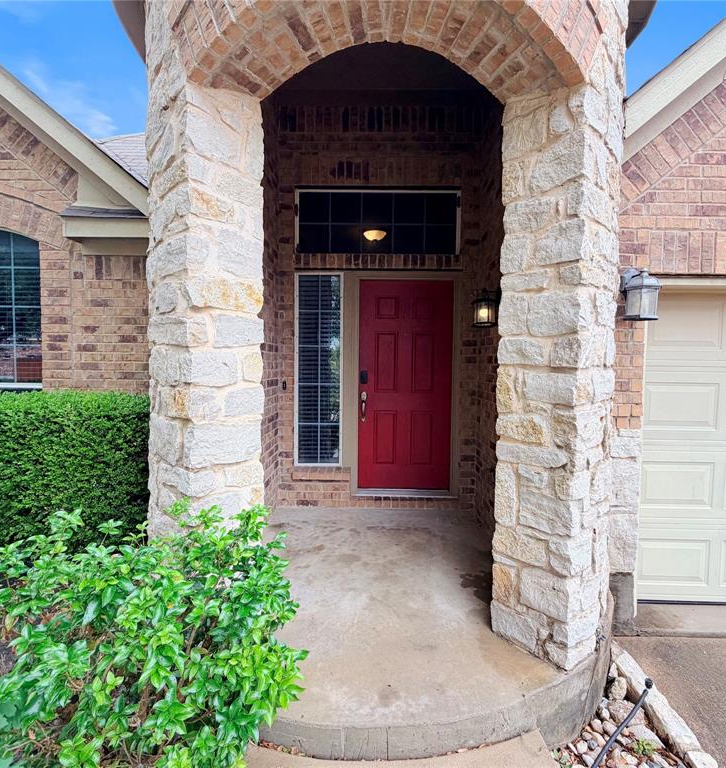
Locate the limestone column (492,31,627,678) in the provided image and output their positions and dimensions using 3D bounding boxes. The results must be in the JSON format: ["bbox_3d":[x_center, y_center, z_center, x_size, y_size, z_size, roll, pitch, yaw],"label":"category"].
[{"bbox_3d":[1.031,-0.197,2.184,0.480,3.050,0.430,-2,4,-43],"label":"limestone column"}]

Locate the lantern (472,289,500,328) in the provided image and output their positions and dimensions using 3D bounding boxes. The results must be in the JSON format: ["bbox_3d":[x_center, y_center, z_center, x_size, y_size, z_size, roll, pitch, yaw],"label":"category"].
[{"bbox_3d":[0.985,-0.605,3.310,0.210,0.320,0.190,1,3,1],"label":"lantern"}]

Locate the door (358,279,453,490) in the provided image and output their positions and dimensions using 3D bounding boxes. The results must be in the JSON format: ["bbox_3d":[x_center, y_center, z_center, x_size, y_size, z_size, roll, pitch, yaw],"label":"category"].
[{"bbox_3d":[0.402,0.017,4.026,0.910,2.030,0.060,1,3,1],"label":"door"}]

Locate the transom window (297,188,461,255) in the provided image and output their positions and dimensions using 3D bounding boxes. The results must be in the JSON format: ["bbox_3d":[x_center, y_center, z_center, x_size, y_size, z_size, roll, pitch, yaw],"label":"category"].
[{"bbox_3d":[0.130,-1.516,3.926,1.540,0.600,0.090,1,3,1],"label":"transom window"}]

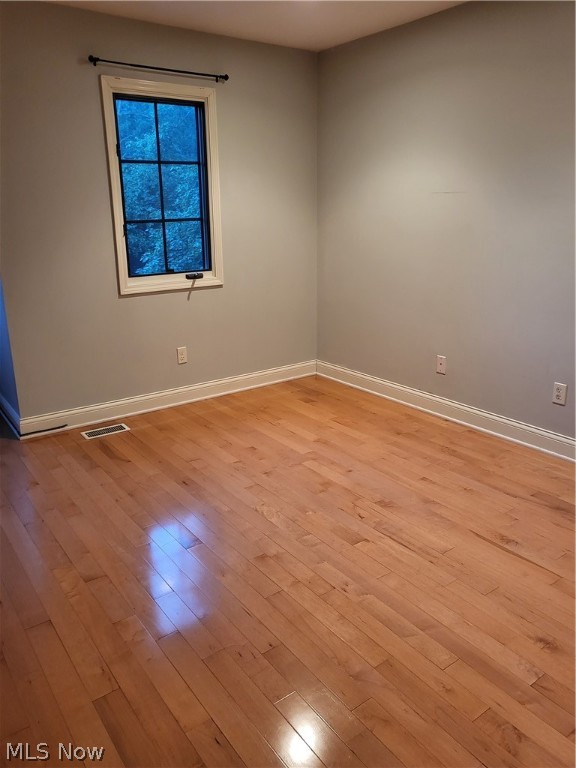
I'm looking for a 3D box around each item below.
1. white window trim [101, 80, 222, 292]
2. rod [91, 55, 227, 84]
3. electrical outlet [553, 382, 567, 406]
[{"bbox_3d":[-0.795,-1.258,3.768,0.760,1.269,0.080,-13,21,-35],"label":"white window trim"},{"bbox_3d":[-0.762,-1.916,3.516,0.916,0.043,0.085,-13,21,-35],"label":"rod"},{"bbox_3d":[1.499,0.060,3.176,0.010,0.115,0.070,-13,21,-35],"label":"electrical outlet"}]

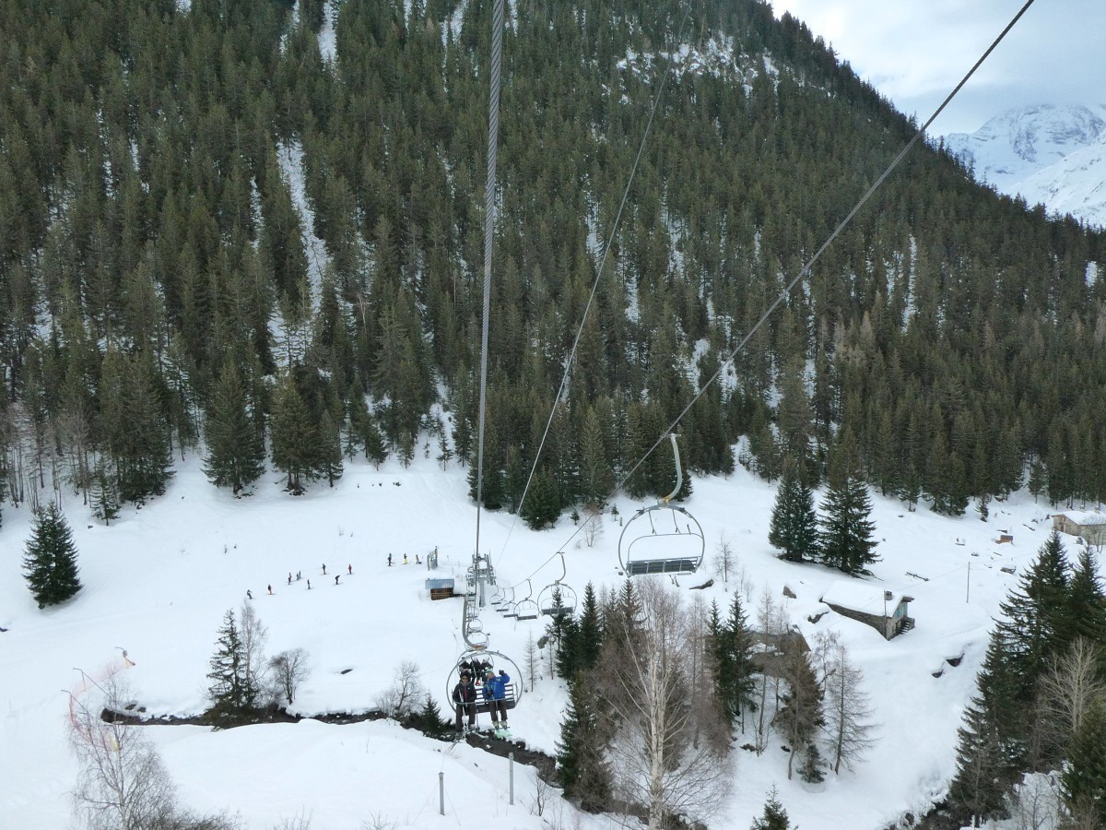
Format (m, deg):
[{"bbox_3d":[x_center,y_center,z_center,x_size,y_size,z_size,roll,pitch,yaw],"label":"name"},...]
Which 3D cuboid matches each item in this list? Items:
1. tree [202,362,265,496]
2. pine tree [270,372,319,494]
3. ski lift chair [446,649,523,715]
[{"bbox_3d":[-63.670,2.579,152.734,12.000,26.360,12.000,-6,11,-23],"label":"tree"},{"bbox_3d":[-51.718,3.475,152.890,10.000,24.540,10.000,-5,10,-19],"label":"pine tree"},{"bbox_3d":[-1.683,6.587,18.800,1.850,1.550,0.900,-3,10,-6],"label":"ski lift chair"}]

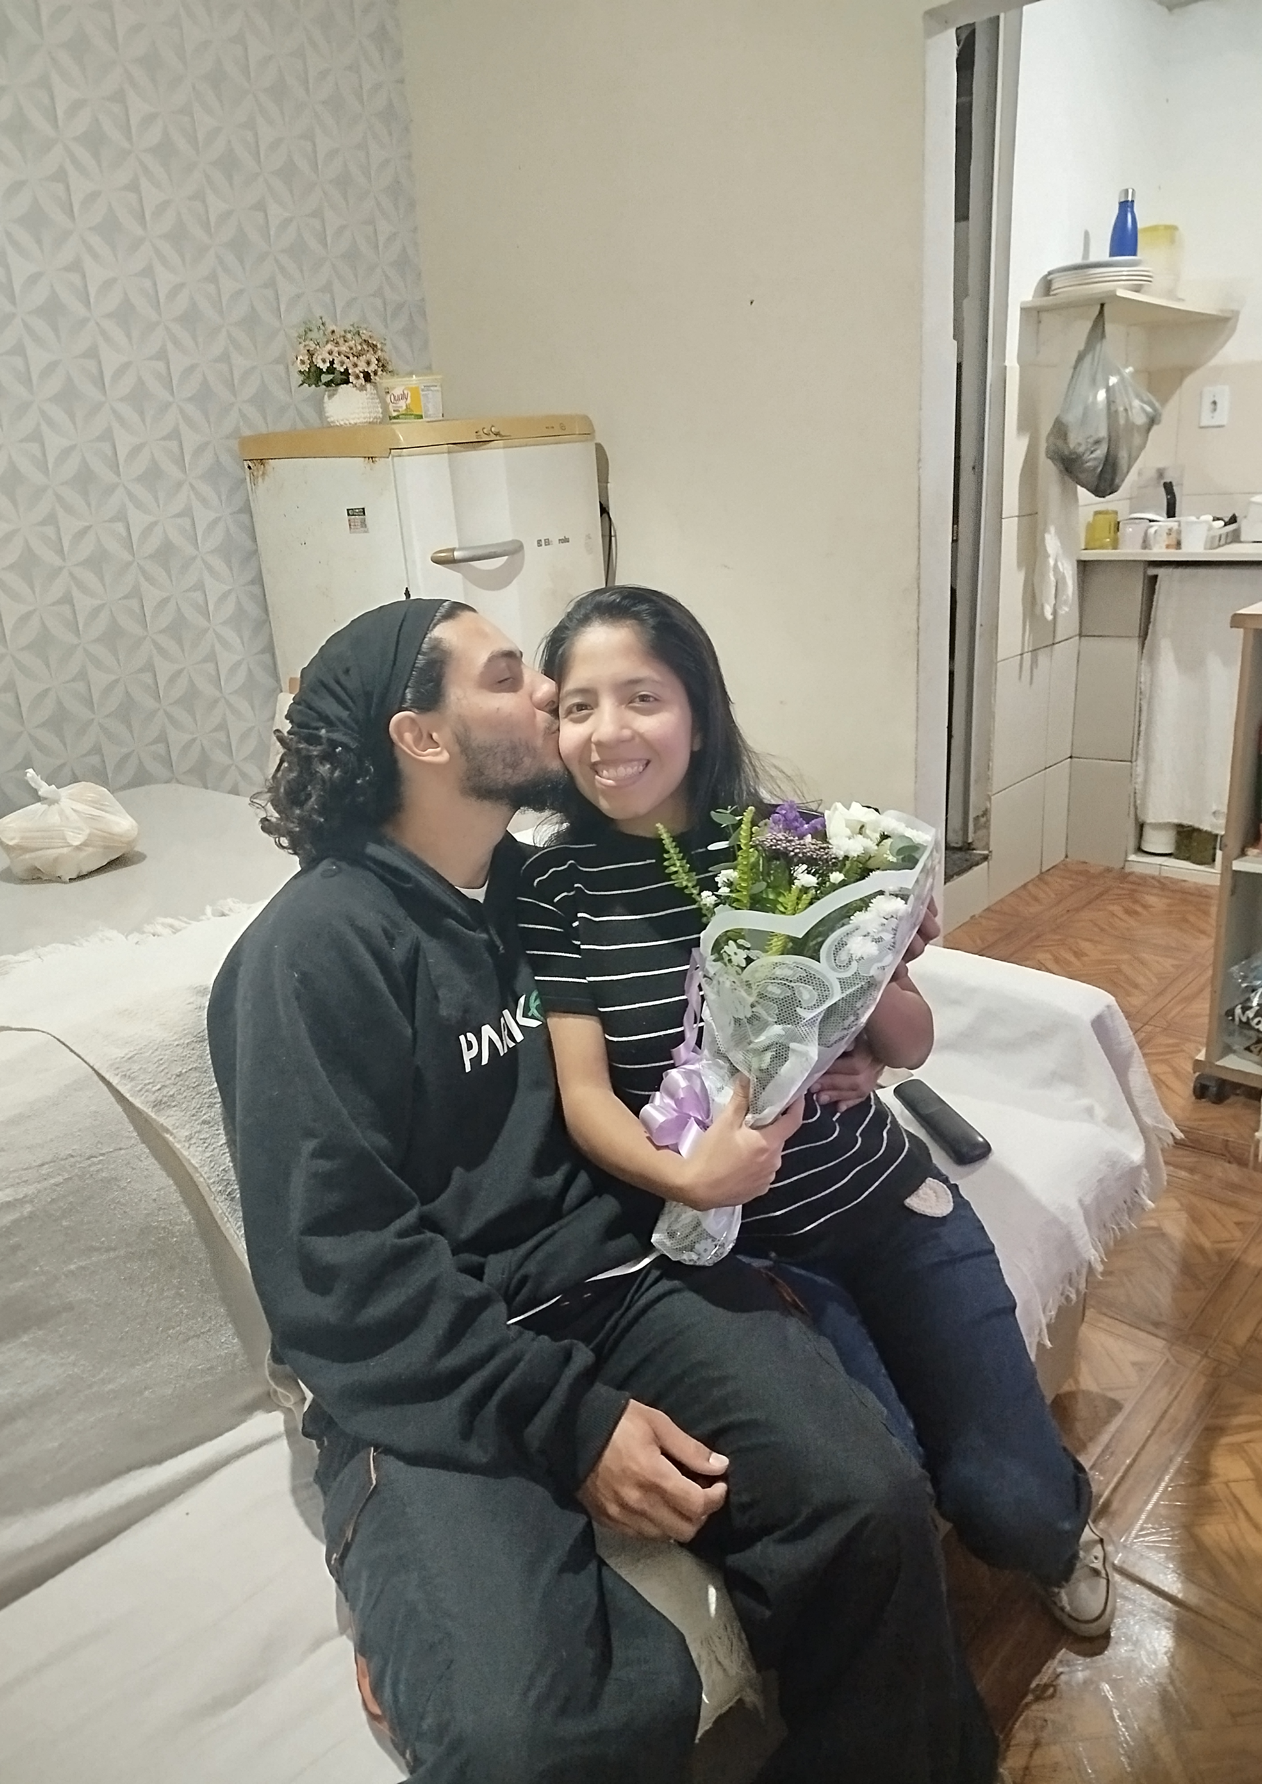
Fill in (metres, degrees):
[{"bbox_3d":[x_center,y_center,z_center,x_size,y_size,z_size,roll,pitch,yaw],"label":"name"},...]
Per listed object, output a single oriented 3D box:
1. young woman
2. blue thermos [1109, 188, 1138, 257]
[{"bbox_3d":[0.193,0.275,1.259,0.510,1.140,0.630,-19,23,-38],"label":"young woman"},{"bbox_3d":[1.304,-1.717,3.280,0.073,0.262,0.073,3,19,20],"label":"blue thermos"}]

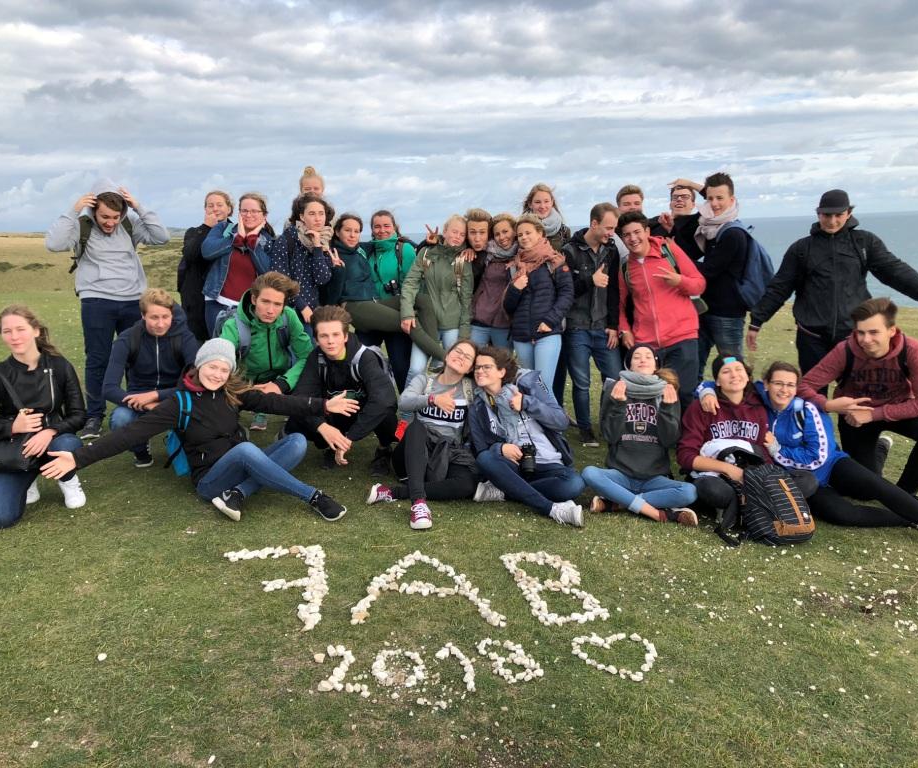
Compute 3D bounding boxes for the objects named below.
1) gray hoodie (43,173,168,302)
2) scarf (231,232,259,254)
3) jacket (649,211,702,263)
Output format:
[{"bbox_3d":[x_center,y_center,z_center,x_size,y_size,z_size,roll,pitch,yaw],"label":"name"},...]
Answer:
[{"bbox_3d":[-2.355,-0.968,5.550,0.780,0.800,0.460,-7,11,-21],"label":"gray hoodie"},{"bbox_3d":[-1.327,-0.874,5.150,0.180,0.140,0.160,-4,11,-9],"label":"scarf"},{"bbox_3d":[1.542,-0.901,5.900,0.520,0.660,0.310,-1,10,6],"label":"jacket"}]

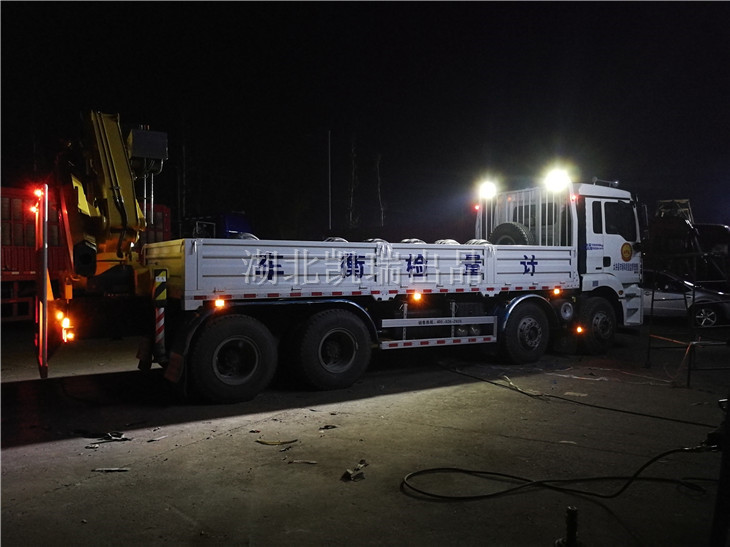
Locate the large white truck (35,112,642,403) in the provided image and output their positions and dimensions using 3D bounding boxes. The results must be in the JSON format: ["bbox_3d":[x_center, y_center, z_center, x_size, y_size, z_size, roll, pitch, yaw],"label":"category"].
[{"bbox_3d":[0.426,-0.293,9.513,10.282,3.666,2.525,-1,0,-31],"label":"large white truck"}]

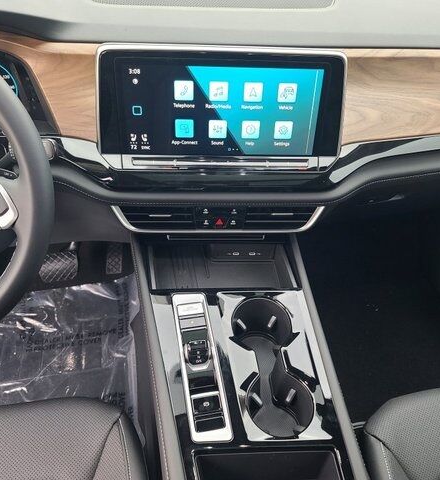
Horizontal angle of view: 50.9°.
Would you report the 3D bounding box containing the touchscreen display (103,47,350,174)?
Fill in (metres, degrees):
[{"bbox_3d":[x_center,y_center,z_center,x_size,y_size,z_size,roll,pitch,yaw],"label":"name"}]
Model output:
[{"bbox_3d":[0.003,-0.187,0.671,0.339,0.172,0.030,0,31,-3],"label":"touchscreen display"}]

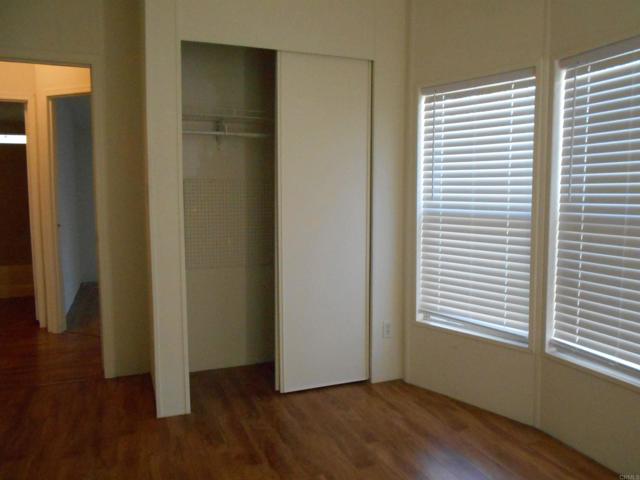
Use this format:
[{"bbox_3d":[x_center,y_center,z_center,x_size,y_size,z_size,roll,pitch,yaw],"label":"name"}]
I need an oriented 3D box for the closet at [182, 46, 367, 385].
[{"bbox_3d":[-0.303,-0.079,3.085,1.130,2.020,0.600,-2,6,-21],"label":"closet"}]

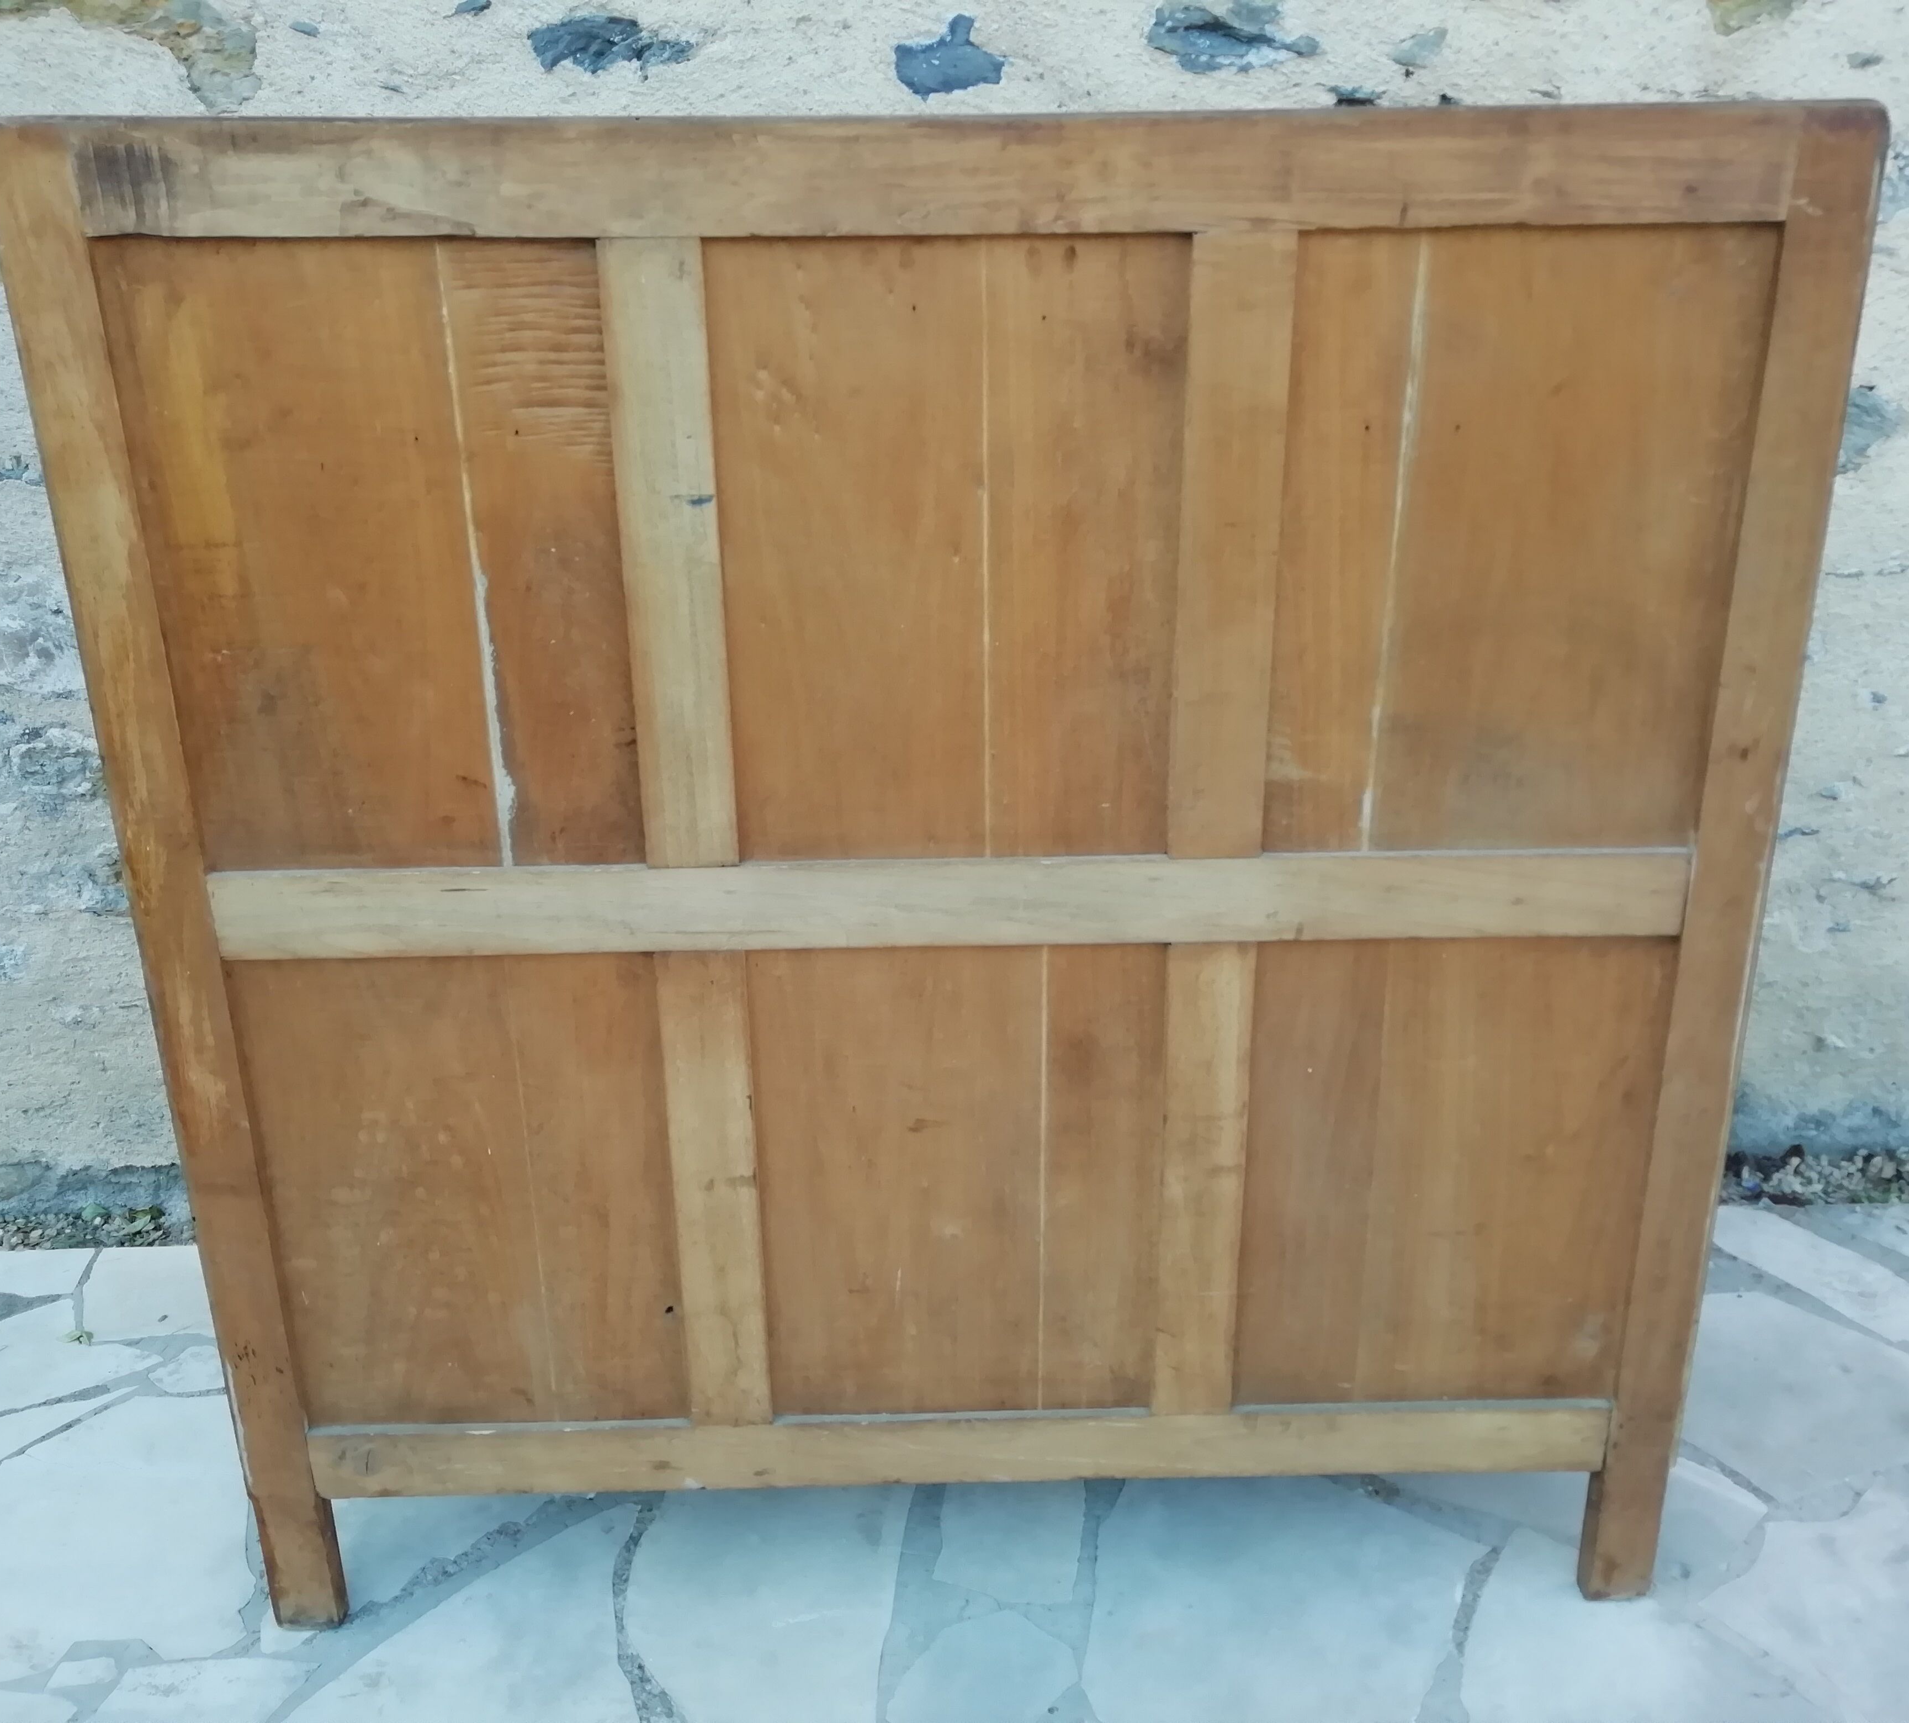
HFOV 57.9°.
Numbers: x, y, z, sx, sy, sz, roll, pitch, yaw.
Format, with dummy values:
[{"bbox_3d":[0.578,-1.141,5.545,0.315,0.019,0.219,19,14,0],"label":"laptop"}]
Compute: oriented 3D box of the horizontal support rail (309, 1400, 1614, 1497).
[{"bbox_3d":[0.005,0.544,1.614,1.200,0.072,0.030,-1,21,0],"label":"horizontal support rail"}]

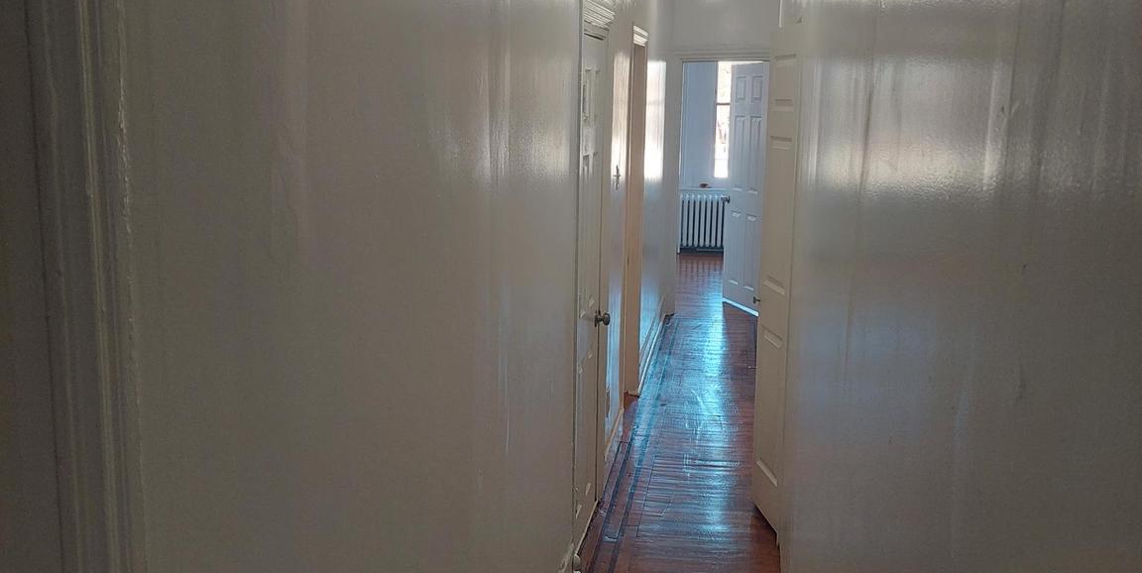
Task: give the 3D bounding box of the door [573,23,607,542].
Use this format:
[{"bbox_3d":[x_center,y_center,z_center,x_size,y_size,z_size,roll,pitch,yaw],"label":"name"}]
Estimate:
[{"bbox_3d":[0.052,0.026,4.053,0.044,1.927,0.672,3,10,9],"label":"door"}]

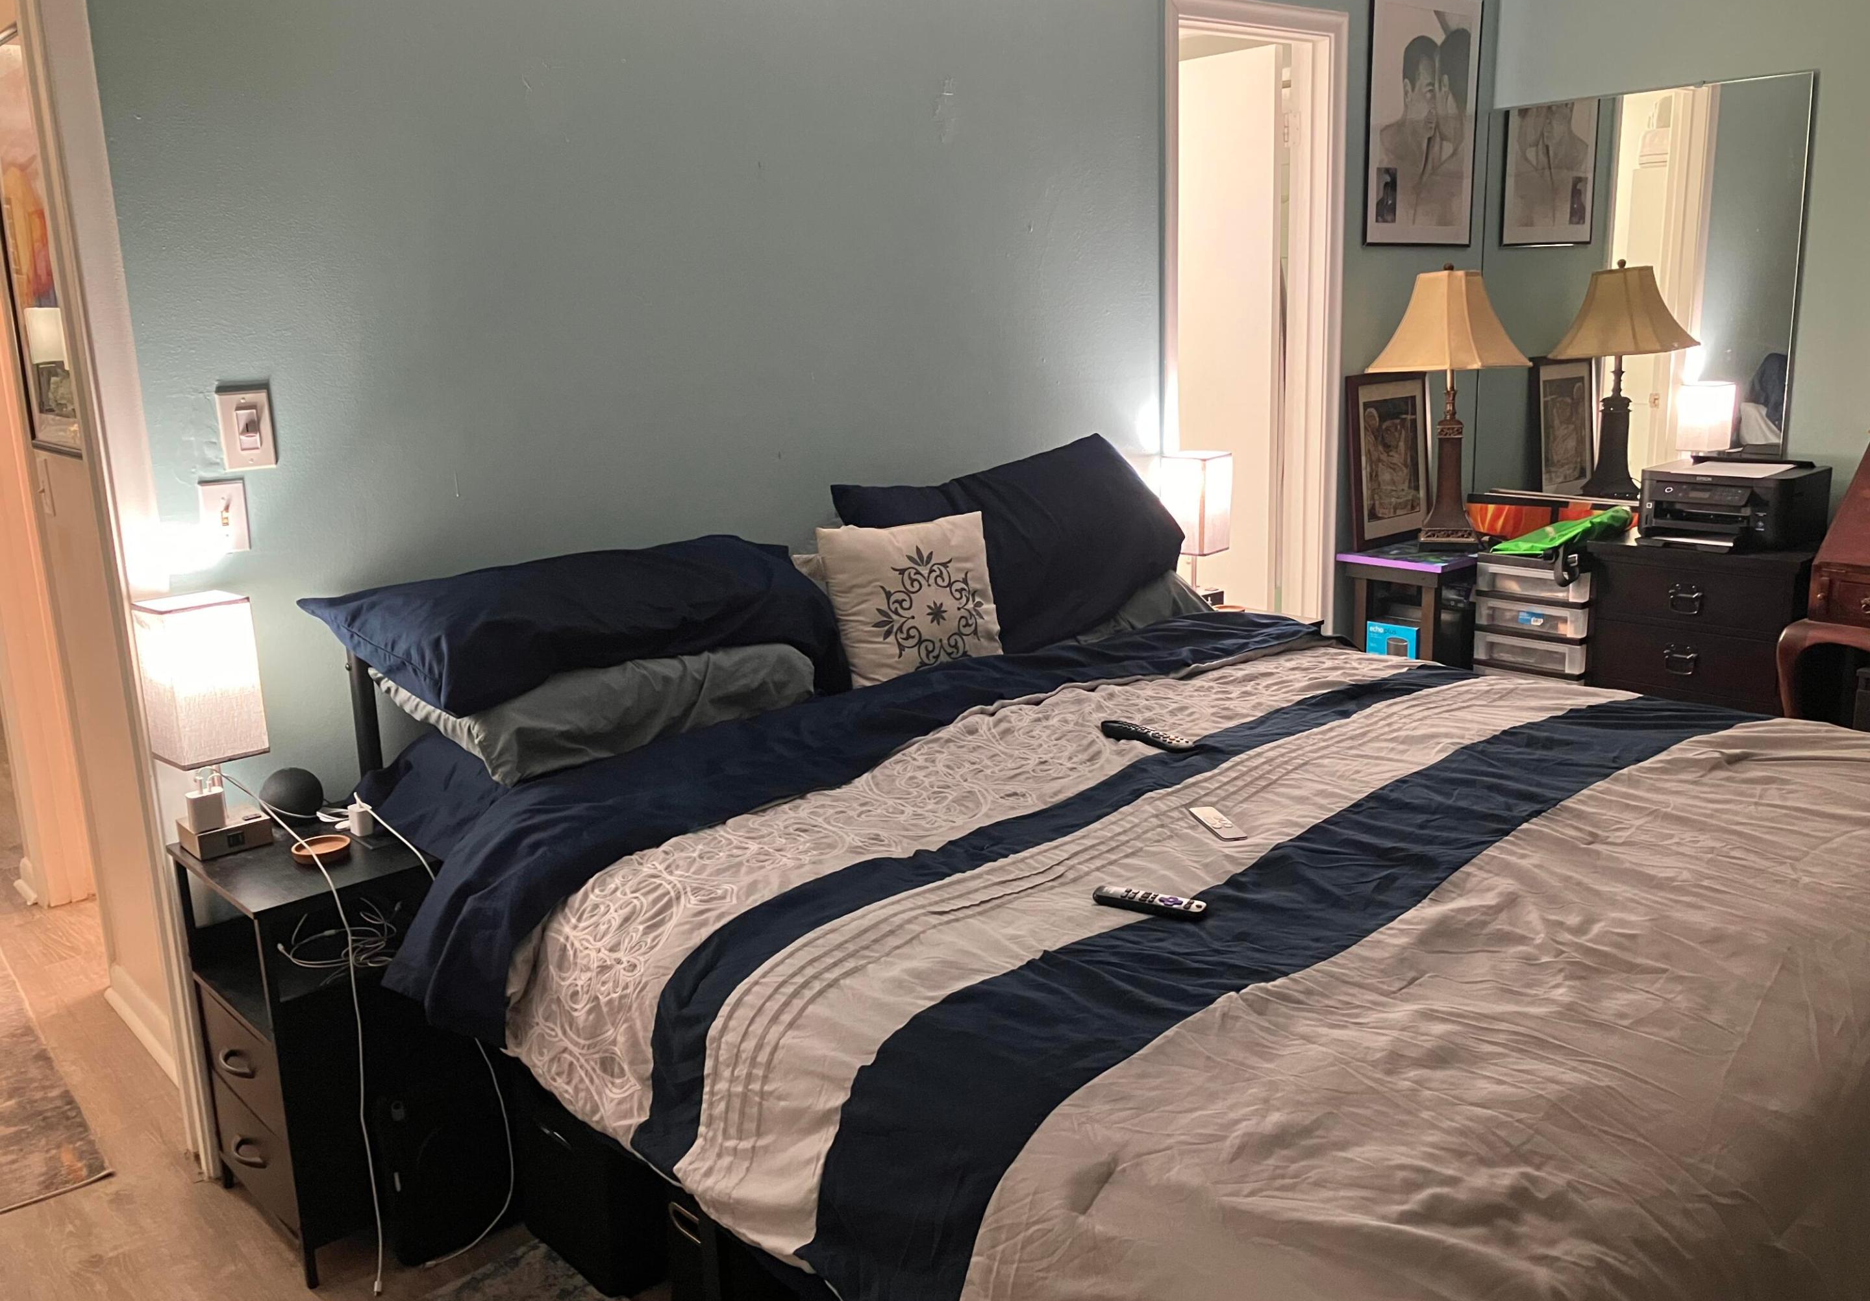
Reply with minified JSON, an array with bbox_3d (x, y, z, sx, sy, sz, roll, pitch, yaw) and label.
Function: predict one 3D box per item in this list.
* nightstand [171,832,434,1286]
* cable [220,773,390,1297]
[{"bbox_3d":[-0.959,0.605,2.425,0.300,0.600,0.400,-13,17,-39],"label":"nightstand"},{"bbox_3d":[-0.940,0.567,2.320,0.085,0.720,0.400,-13,17,-39],"label":"cable"}]

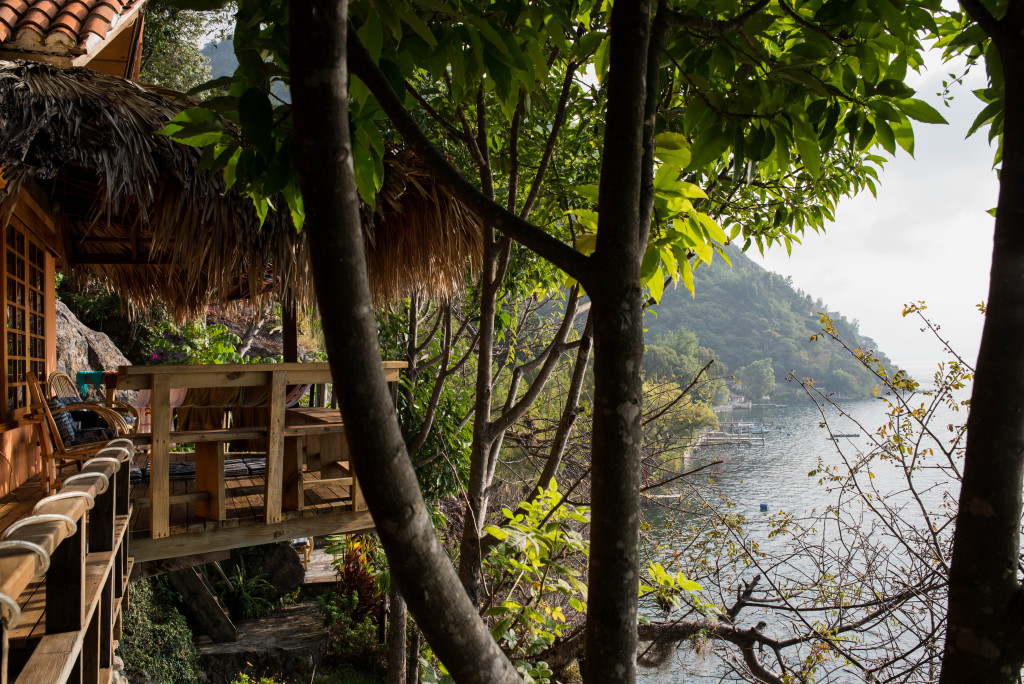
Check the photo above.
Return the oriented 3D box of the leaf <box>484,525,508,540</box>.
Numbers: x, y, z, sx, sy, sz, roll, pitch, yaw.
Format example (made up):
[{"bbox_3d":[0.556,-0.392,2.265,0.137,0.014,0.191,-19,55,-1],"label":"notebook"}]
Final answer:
[{"bbox_3d":[-0.073,0.842,4.400,0.115,0.070,0.075,0,-1,-11],"label":"leaf"}]

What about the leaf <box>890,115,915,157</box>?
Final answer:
[{"bbox_3d":[1.251,-0.667,3.200,0.080,0.135,0.060,0,-1,-11],"label":"leaf"}]

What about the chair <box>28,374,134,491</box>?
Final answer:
[{"bbox_3d":[-3.250,0.685,7.500,0.740,0.930,0.650,0,-1,-20],"label":"chair"}]

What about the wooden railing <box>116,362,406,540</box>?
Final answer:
[{"bbox_3d":[-1.545,0.670,6.600,2.130,1.050,0.150,1,-1,-43],"label":"wooden railing"}]

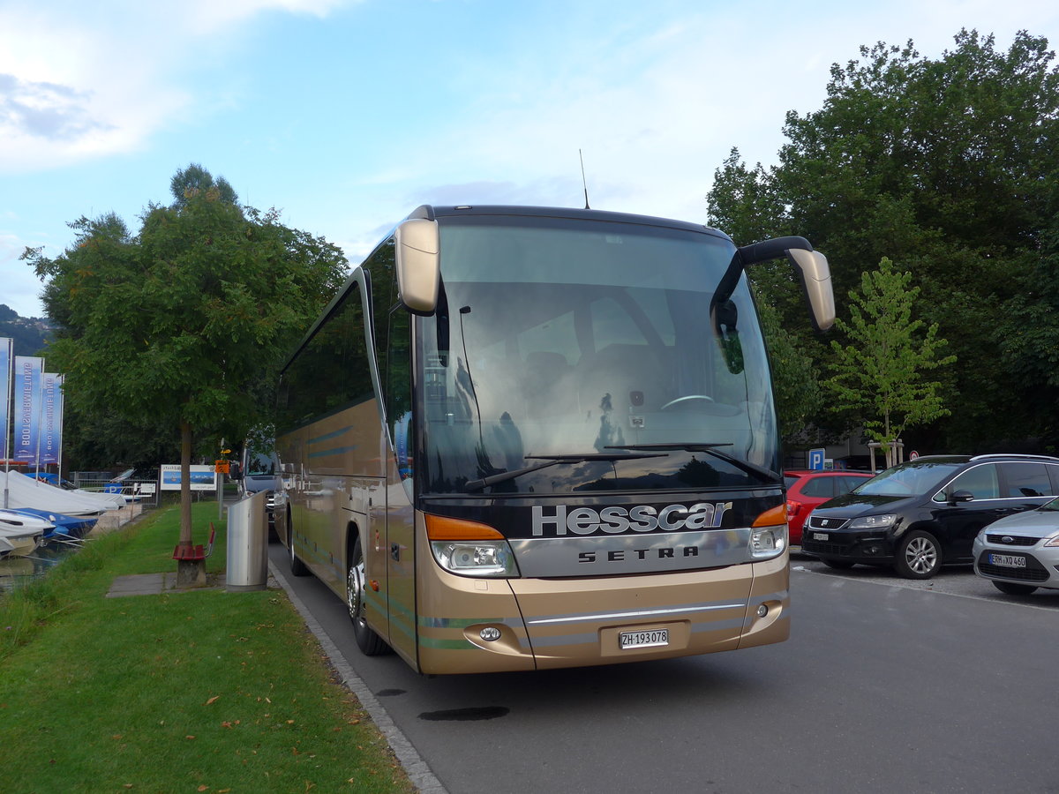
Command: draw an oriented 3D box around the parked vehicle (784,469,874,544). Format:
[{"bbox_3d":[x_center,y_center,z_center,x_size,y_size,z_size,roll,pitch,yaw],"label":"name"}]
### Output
[{"bbox_3d":[5.970,2.041,16.090,4.400,1.490,1.770,1,-5,-20],"label":"parked vehicle"}]

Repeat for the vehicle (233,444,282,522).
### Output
[{"bbox_3d":[-5.939,2.012,21.486,2.000,2.560,6.000,1,-5,-20],"label":"vehicle"}]

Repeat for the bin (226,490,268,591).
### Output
[{"bbox_3d":[-3.595,1.802,11.330,0.520,1.270,0.520,1,-4,-18],"label":"bin"}]

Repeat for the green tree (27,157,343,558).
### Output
[{"bbox_3d":[-5.353,-0.521,14.039,5.000,6.400,4.800,1,-5,-20],"label":"green tree"}]

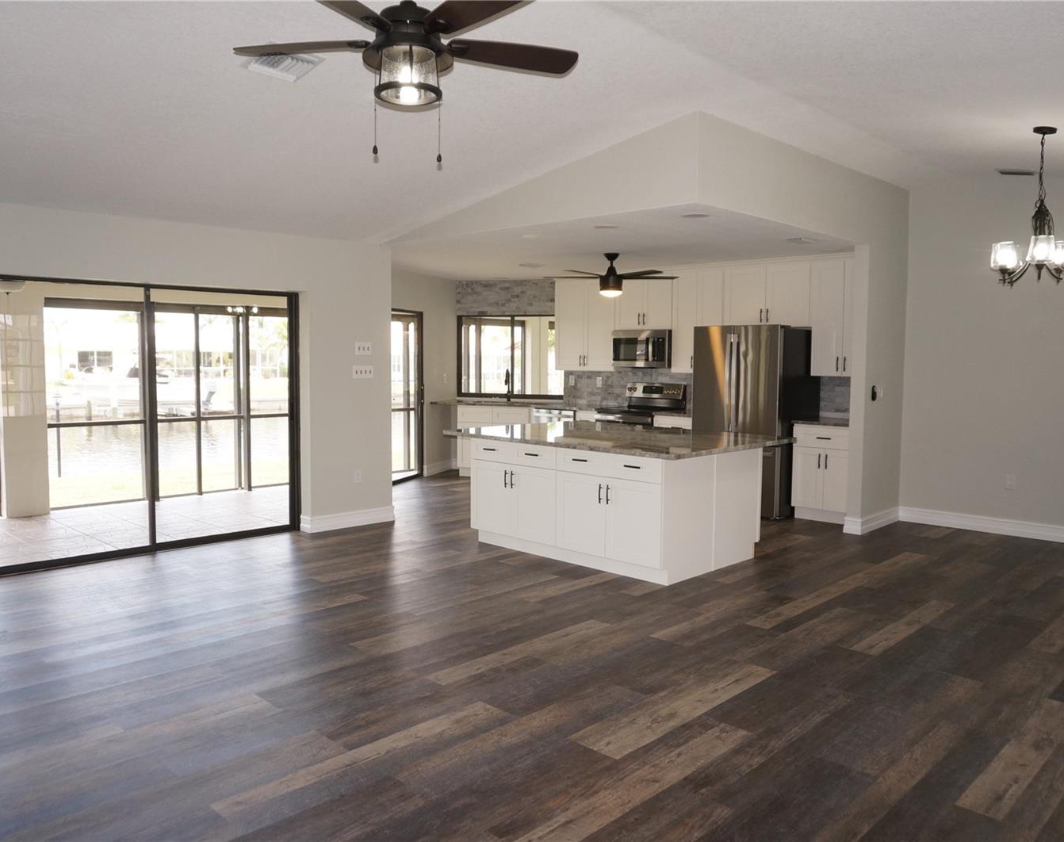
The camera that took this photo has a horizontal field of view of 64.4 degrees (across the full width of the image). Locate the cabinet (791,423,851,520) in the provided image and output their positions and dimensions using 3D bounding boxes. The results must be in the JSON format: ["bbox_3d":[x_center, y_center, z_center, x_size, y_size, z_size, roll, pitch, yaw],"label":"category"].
[{"bbox_3d":[2.820,0.464,7.748,0.612,0.875,0.605,-4,6,-45],"label":"cabinet"}]

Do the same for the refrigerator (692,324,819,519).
[{"bbox_3d":[2.171,-0.022,8.278,0.904,1.791,0.805,5,7,44],"label":"refrigerator"}]

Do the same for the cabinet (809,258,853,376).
[{"bbox_3d":[2.942,-0.946,7.792,0.600,1.065,0.346,5,7,44],"label":"cabinet"}]

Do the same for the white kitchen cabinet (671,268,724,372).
[{"bbox_3d":[1.831,-1.038,8.872,0.625,1.065,0.346,5,7,44],"label":"white kitchen cabinet"}]

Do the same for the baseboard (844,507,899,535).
[{"bbox_3d":[3.028,0.877,7.501,0.153,0.130,0.863,5,7,44],"label":"baseboard"}]

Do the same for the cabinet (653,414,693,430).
[{"bbox_3d":[1.689,0.383,8.794,0.612,0.878,0.605,-4,6,-45],"label":"cabinet"}]

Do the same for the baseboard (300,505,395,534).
[{"bbox_3d":[-1.625,0.857,7.448,0.833,0.130,0.183,-4,6,-45],"label":"baseboard"}]

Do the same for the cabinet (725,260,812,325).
[{"bbox_3d":[2.390,-1.219,8.308,0.940,0.608,0.346,5,7,44],"label":"cabinet"}]

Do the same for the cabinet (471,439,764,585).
[{"bbox_3d":[0.608,0.569,6.490,1.223,0.850,1.867,-4,6,-45],"label":"cabinet"}]

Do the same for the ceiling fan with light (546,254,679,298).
[{"bbox_3d":[0.732,-1.328,7.767,1.270,0.410,1.220,0,4,0],"label":"ceiling fan with light"}]

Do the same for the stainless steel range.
[{"bbox_3d":[1.193,0.193,9.350,0.767,1.180,0.690,5,7,44],"label":"stainless steel range"}]

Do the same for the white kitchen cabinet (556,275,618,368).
[{"bbox_3d":[0.713,-1.130,9.860,0.329,1.078,0.900,-4,6,-45],"label":"white kitchen cabinet"}]

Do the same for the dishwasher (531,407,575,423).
[{"bbox_3d":[0.460,0.293,9.934,0.605,0.841,0.612,-4,6,-45],"label":"dishwasher"}]

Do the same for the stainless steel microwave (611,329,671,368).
[{"bbox_3d":[1.305,-0.802,9.352,0.754,0.409,0.426,5,7,44],"label":"stainless steel microwave"}]

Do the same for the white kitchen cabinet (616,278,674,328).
[{"bbox_3d":[1.329,-1.309,9.340,0.777,0.604,0.346,5,7,44],"label":"white kitchen cabinet"}]

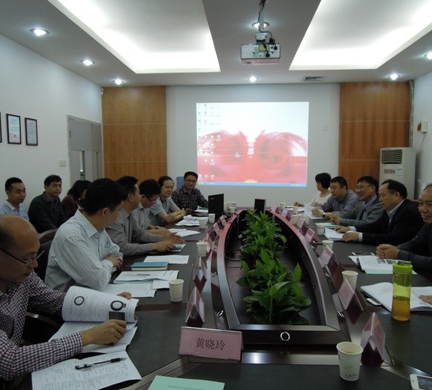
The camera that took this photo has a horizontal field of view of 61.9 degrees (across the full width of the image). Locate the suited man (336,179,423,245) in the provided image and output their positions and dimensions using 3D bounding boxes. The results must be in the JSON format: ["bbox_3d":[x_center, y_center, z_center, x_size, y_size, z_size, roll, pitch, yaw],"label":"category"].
[{"bbox_3d":[1.355,0.499,2.939,0.760,1.250,0.520,-1,5,-5],"label":"suited man"}]

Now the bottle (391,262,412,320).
[{"bbox_3d":[0.772,0.398,1.496,0.072,0.229,0.072,0,5,4],"label":"bottle"}]

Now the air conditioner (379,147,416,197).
[{"bbox_3d":[3.123,-0.003,6.258,0.310,1.640,0.465,-3,6,-27],"label":"air conditioner"}]

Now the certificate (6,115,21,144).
[{"bbox_3d":[-2.358,-0.762,4.239,0.020,0.338,0.255,0,5,5],"label":"certificate"}]

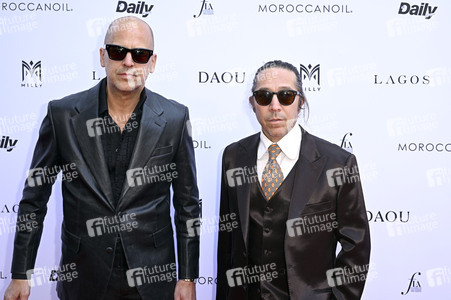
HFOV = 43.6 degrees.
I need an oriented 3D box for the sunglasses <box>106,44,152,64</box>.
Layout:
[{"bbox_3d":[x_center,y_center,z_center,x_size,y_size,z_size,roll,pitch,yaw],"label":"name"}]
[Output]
[{"bbox_3d":[-0.315,-0.307,1.841,0.147,0.050,0.145,6,5,-12],"label":"sunglasses"}]

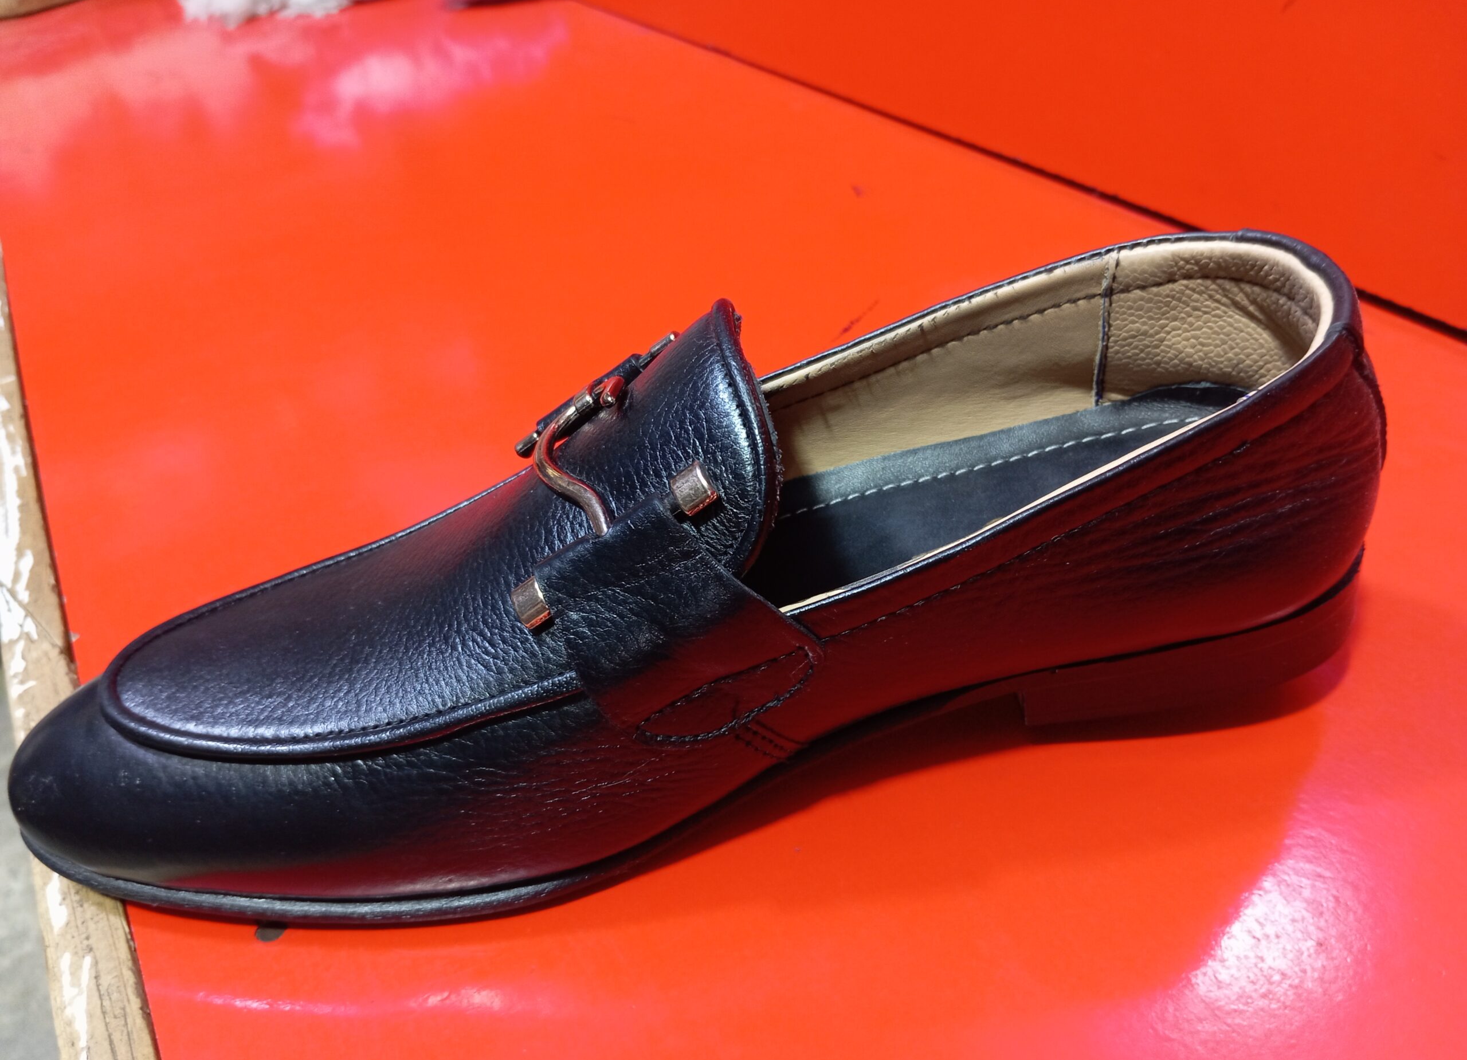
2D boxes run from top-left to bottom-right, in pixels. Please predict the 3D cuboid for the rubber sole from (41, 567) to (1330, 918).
[{"bbox_3d":[-0.006,0.028,0.280,0.303,0.031,0.104,-8,37,-3],"label":"rubber sole"}]

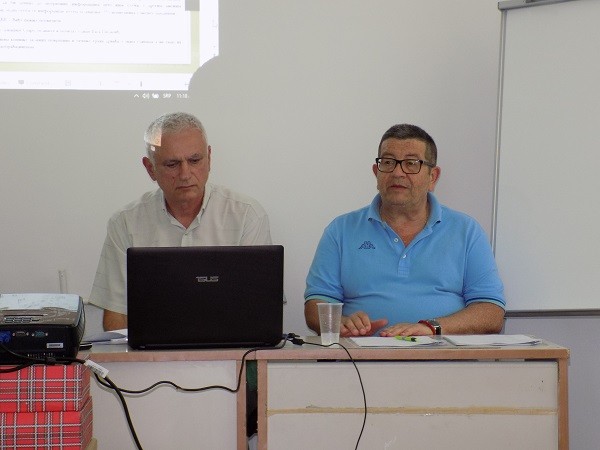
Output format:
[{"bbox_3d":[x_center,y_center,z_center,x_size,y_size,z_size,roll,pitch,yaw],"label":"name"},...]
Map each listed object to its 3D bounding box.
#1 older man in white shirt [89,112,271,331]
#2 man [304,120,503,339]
[{"bbox_3d":[-0.303,0.365,3.610,0.540,1.330,0.720,0,-1,-6],"label":"older man in white shirt"},{"bbox_3d":[0.284,0.375,3.670,0.560,1.310,0.720,0,-1,3],"label":"man"}]

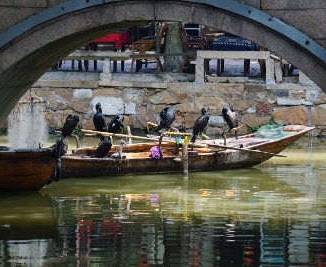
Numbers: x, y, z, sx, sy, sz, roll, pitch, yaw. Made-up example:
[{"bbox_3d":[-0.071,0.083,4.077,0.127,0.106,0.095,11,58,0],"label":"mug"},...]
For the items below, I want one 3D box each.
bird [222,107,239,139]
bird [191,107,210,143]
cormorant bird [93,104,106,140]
[{"bbox_3d":[1.133,-0.185,37.700,0.290,0.530,0.200,2,4,35],"label":"bird"},{"bbox_3d":[0.626,-0.150,37.500,0.310,0.600,0.200,0,3,-8],"label":"bird"},{"bbox_3d":[-1.046,-0.198,37.000,0.200,0.630,0.270,1,3,10],"label":"cormorant bird"}]

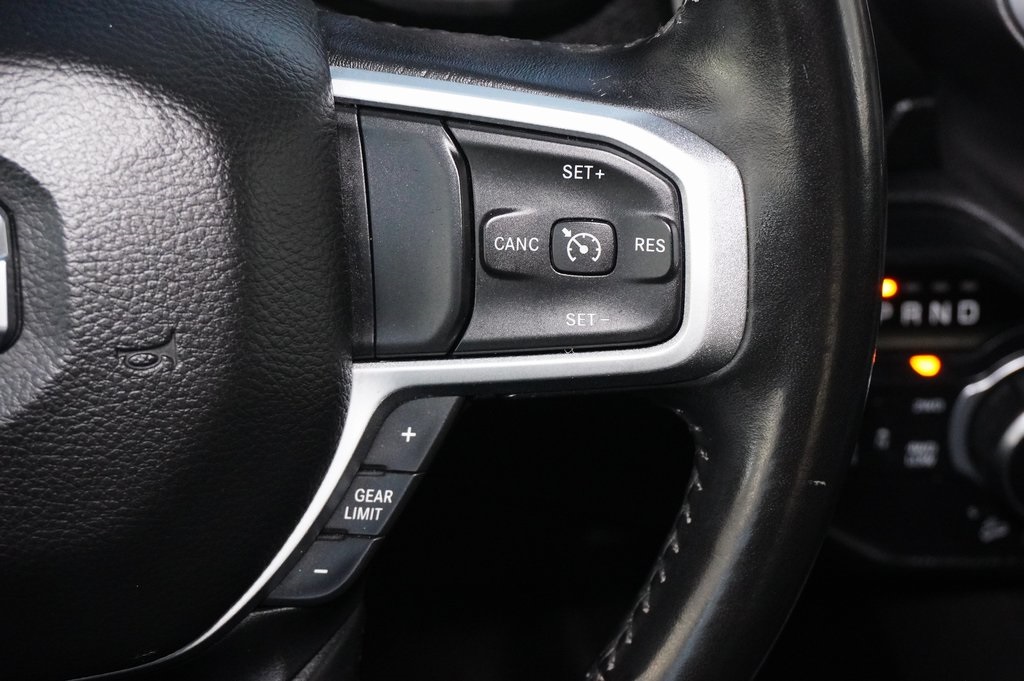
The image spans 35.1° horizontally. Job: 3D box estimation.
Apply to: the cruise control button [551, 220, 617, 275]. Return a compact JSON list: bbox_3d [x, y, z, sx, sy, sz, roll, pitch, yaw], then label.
[{"bbox_3d":[0.015,-0.020,0.338,0.013,0.011,0.004,1,-2,3],"label":"cruise control button"}]

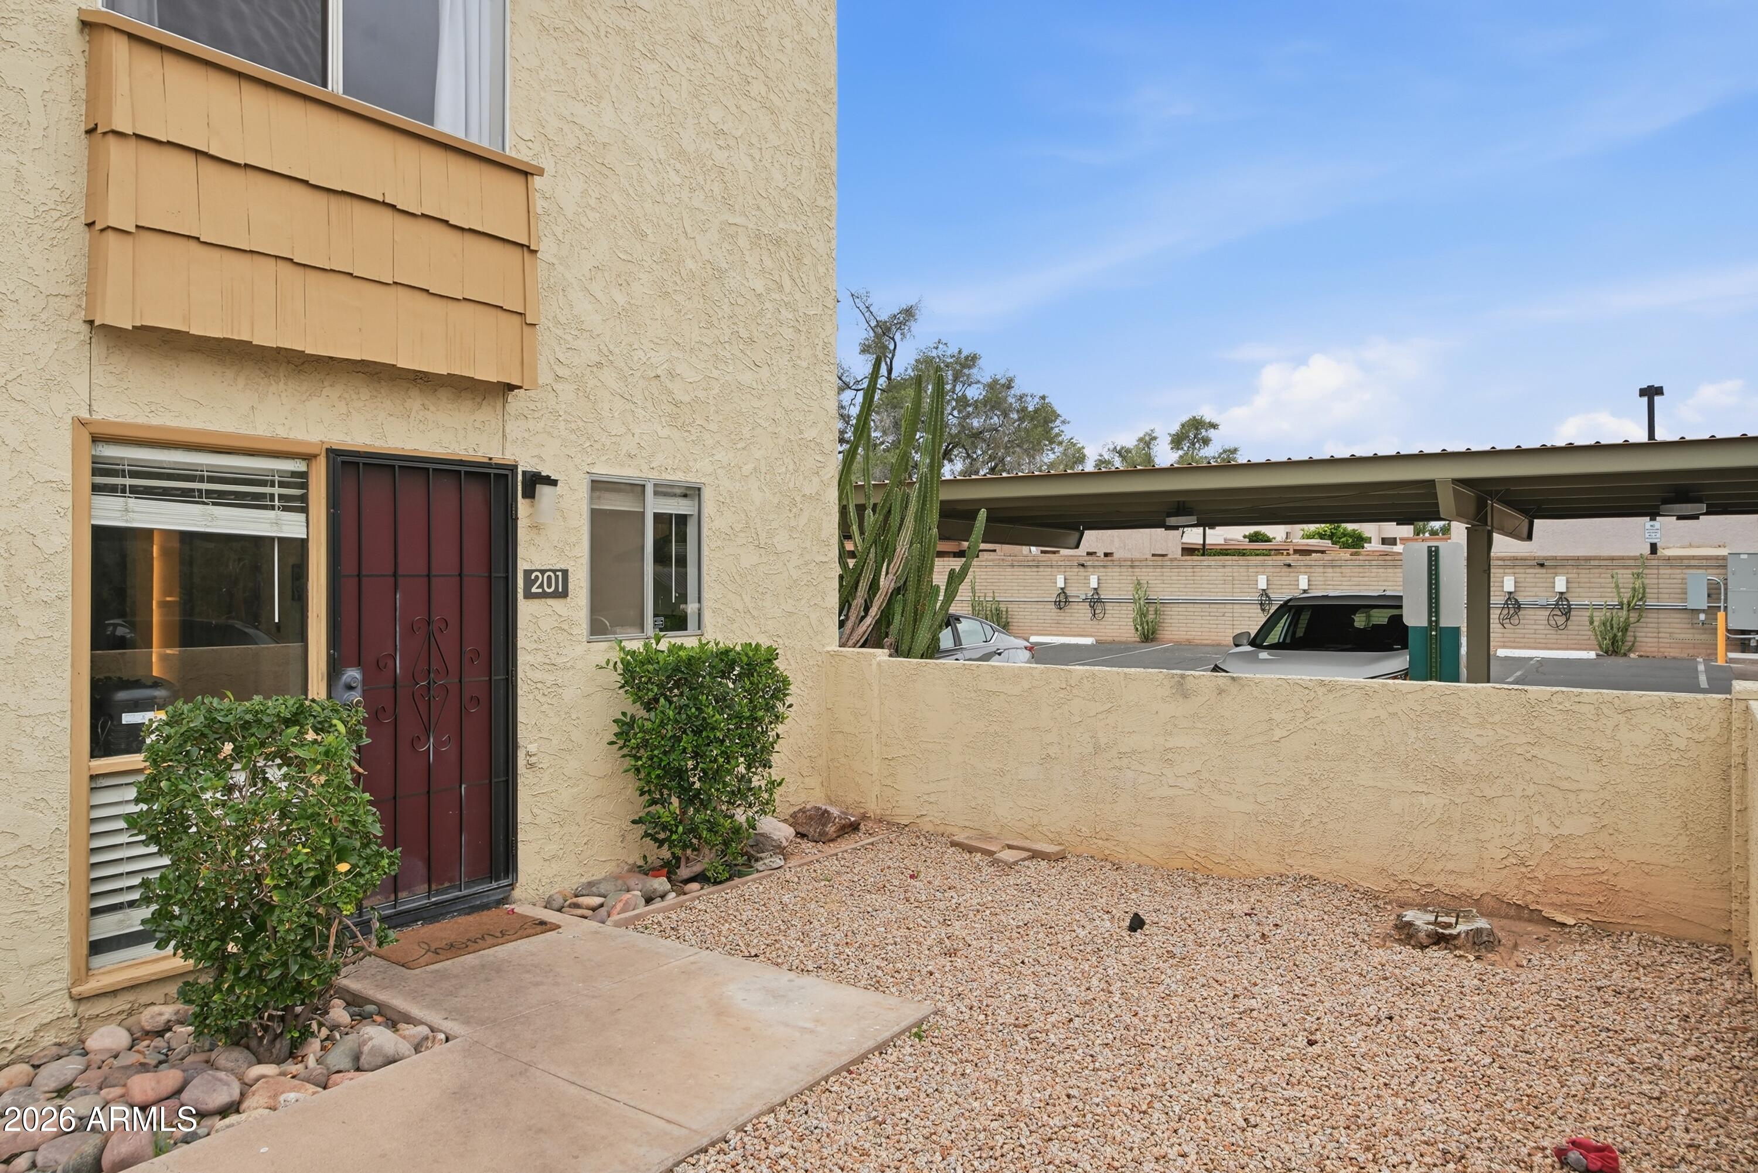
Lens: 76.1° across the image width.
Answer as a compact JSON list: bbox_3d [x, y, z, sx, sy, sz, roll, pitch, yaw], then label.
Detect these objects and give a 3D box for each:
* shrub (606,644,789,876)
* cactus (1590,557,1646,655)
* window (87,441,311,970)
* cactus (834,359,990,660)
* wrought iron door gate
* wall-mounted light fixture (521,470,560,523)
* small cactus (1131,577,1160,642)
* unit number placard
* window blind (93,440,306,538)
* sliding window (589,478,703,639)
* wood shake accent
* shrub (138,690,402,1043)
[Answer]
[{"bbox_3d":[-0.983,0.945,6.070,0.720,1.290,0.800,0,0,36],"label":"shrub"},{"bbox_3d":[15.193,0.416,23.100,1.000,2.070,0.800,0,0,36],"label":"cactus"},{"bbox_3d":[-2.697,0.431,4.520,0.090,1.998,0.825,0,0,36],"label":"window"},{"bbox_3d":[0.161,-0.040,8.500,1.100,3.350,1.000,0,0,36],"label":"cactus"},{"bbox_3d":[-2.095,0.444,5.246,0.070,2.117,0.955,0,0,36],"label":"wrought iron door gate"},{"bbox_3d":[-1.694,-0.453,5.669,0.180,0.265,0.115,0,0,36],"label":"wall-mounted light fixture"},{"bbox_3d":[6.998,0.642,29.509,0.680,1.650,0.550,0,0,36],"label":"small cactus"},{"bbox_3d":[-1.711,-0.013,5.791,0.020,0.148,0.277,0,0,36],"label":"unit number placard"},{"bbox_3d":[-2.732,-0.383,4.574,0.060,0.350,0.817,0,0,36],"label":"window blind"},{"bbox_3d":[-1.301,-0.154,6.339,0.070,0.888,0.854,0,0,36],"label":"sliding window"},{"bbox_3d":[-2.278,-1.502,4.791,0.250,1.128,1.848,0,0,36],"label":"wood shake accent"},{"bbox_3d":[-2.221,1.050,4.060,0.680,1.260,0.800,0,0,36],"label":"shrub"}]

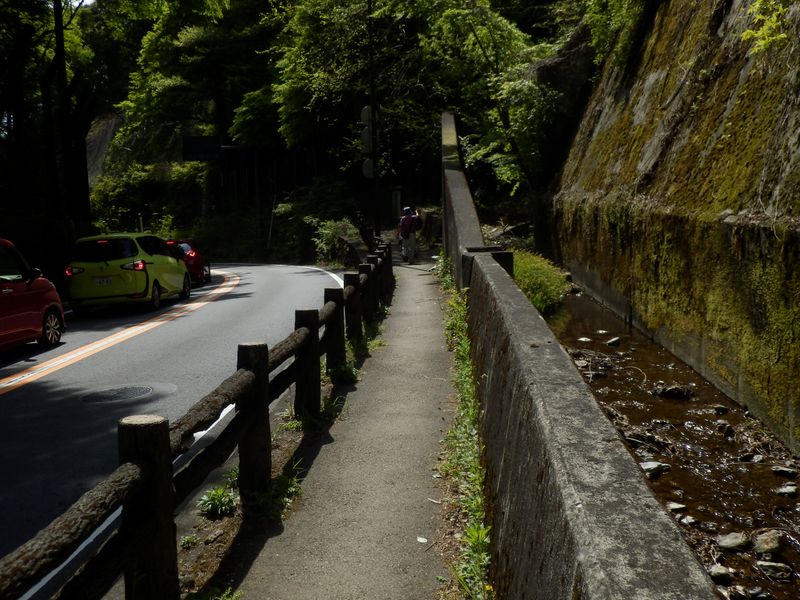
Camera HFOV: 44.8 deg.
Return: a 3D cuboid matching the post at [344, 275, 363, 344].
[{"bbox_3d":[-0.545,0.099,11.300,0.170,0.810,0.170,-1,6,2],"label":"post"}]

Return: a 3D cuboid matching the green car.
[{"bbox_3d":[-5.860,-0.680,21.400,1.700,1.680,4.240,-4,6,2],"label":"green car"}]

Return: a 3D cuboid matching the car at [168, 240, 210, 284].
[{"bbox_3d":[-6.700,-1.130,29.300,1.700,1.470,4.100,-4,5,-7],"label":"car"}]

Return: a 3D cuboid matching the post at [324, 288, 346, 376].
[{"bbox_3d":[-0.623,0.302,9.300,0.170,0.810,0.170,-1,6,2],"label":"post"}]

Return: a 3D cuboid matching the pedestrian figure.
[{"bbox_3d":[0.228,-1.887,28.400,0.550,1.670,0.450,-1,6,0],"label":"pedestrian figure"}]

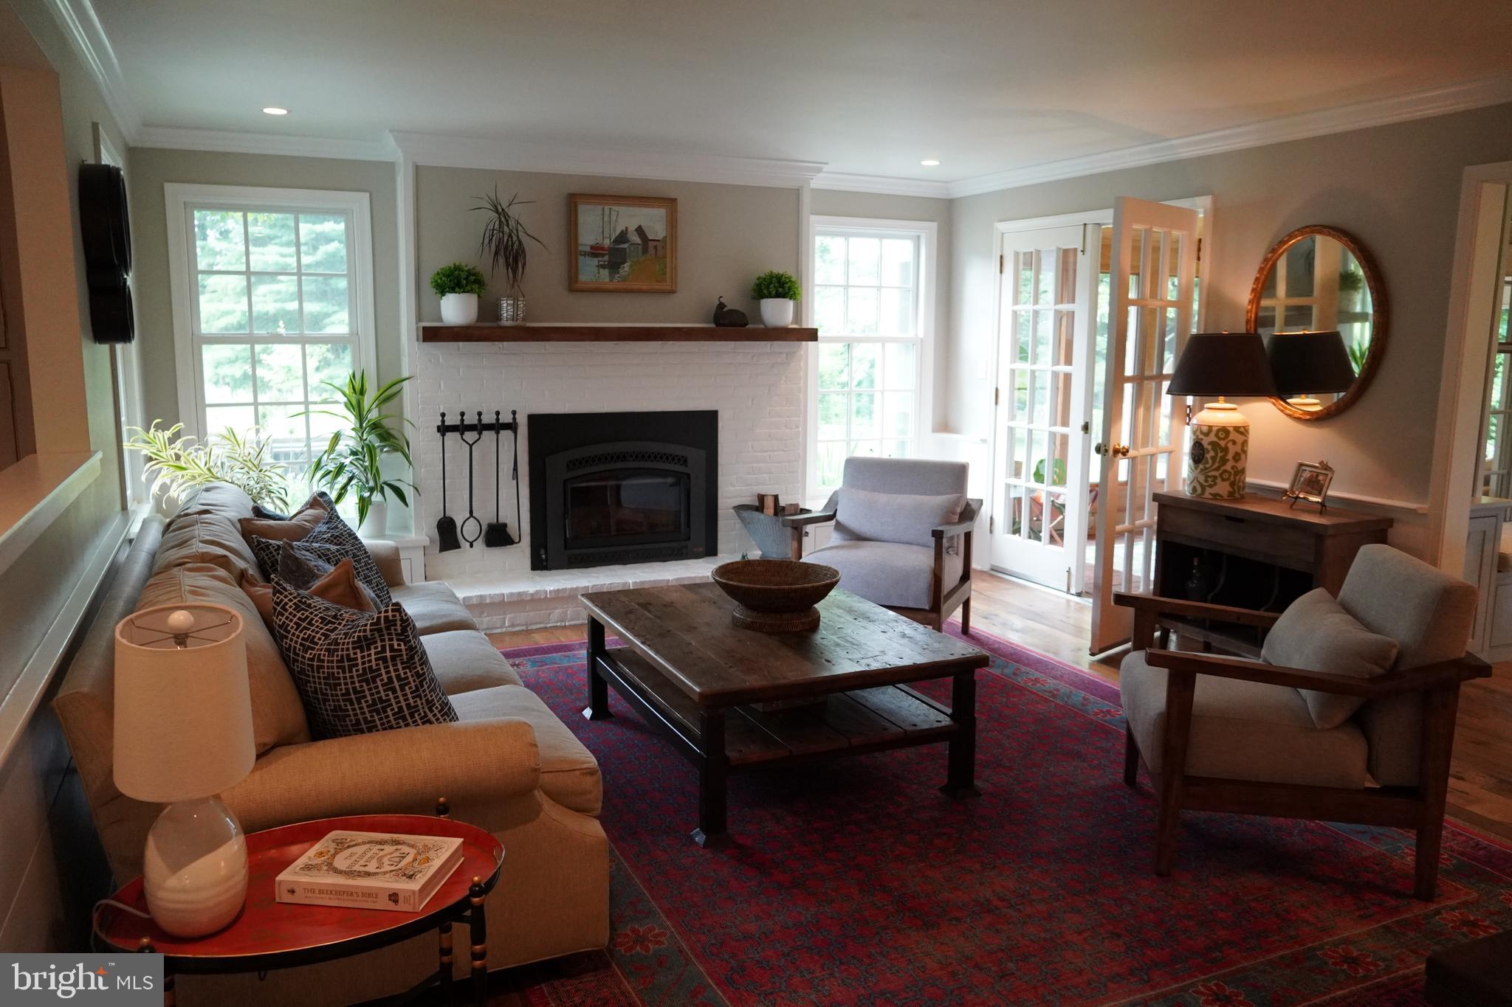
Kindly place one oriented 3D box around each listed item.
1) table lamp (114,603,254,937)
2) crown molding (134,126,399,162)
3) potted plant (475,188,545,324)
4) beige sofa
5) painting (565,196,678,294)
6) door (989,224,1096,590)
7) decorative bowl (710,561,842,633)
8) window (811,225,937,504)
[{"bbox_3d":[-0.892,0.424,1.774,0.221,0.501,0.221,-4,10,-24],"label":"table lamp"},{"bbox_3d":[-2.383,-1.755,5.535,1.203,0.097,0.090,-4,10,-24],"label":"crown molding"},{"bbox_3d":[-1.224,-1.220,5.638,0.331,0.678,0.281,-4,10,-24],"label":"potted plant"},{"bbox_3d":[-1.312,0.507,3.450,1.073,0.903,2.477,-4,10,-24],"label":"beige sofa"},{"bbox_3d":[-0.693,-1.368,5.996,0.587,0.493,0.040,-4,10,-24],"label":"painting"},{"bbox_3d":[1.656,-0.547,6.574,0.050,2.030,0.820,-4,10,-24],"label":"door"},{"bbox_3d":[0.071,0.330,3.998,0.452,0.170,0.452,0,9,0],"label":"decorative bowl"},{"bbox_3d":[0.719,-0.909,7.199,0.940,1.745,0.110,-4,10,-24],"label":"window"}]

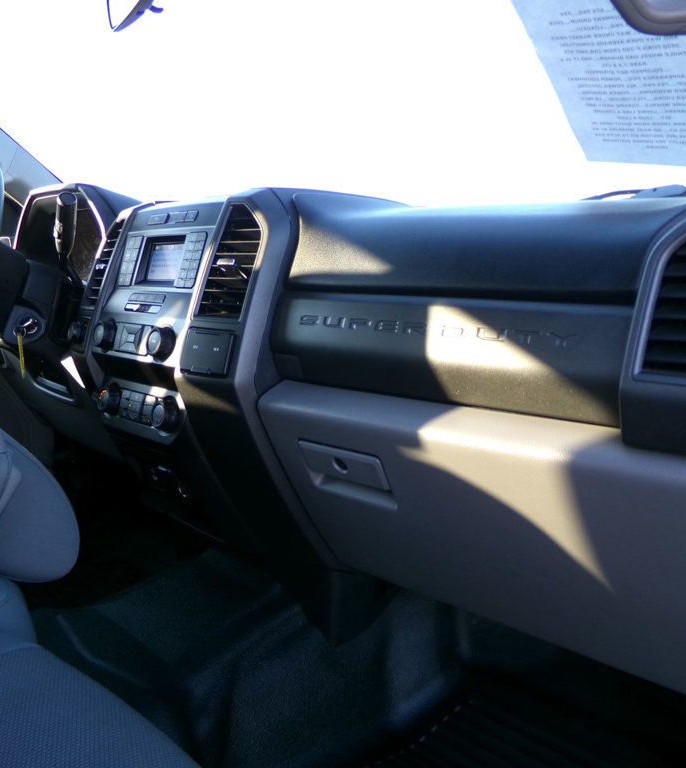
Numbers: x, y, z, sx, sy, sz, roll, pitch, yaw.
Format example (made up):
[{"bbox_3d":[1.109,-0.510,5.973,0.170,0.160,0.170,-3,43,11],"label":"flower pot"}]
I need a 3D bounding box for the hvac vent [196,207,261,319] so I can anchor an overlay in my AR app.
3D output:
[{"bbox_3d":[-0.135,-0.156,0.902,0.070,0.159,0.036,6,-16,32],"label":"hvac vent"}]

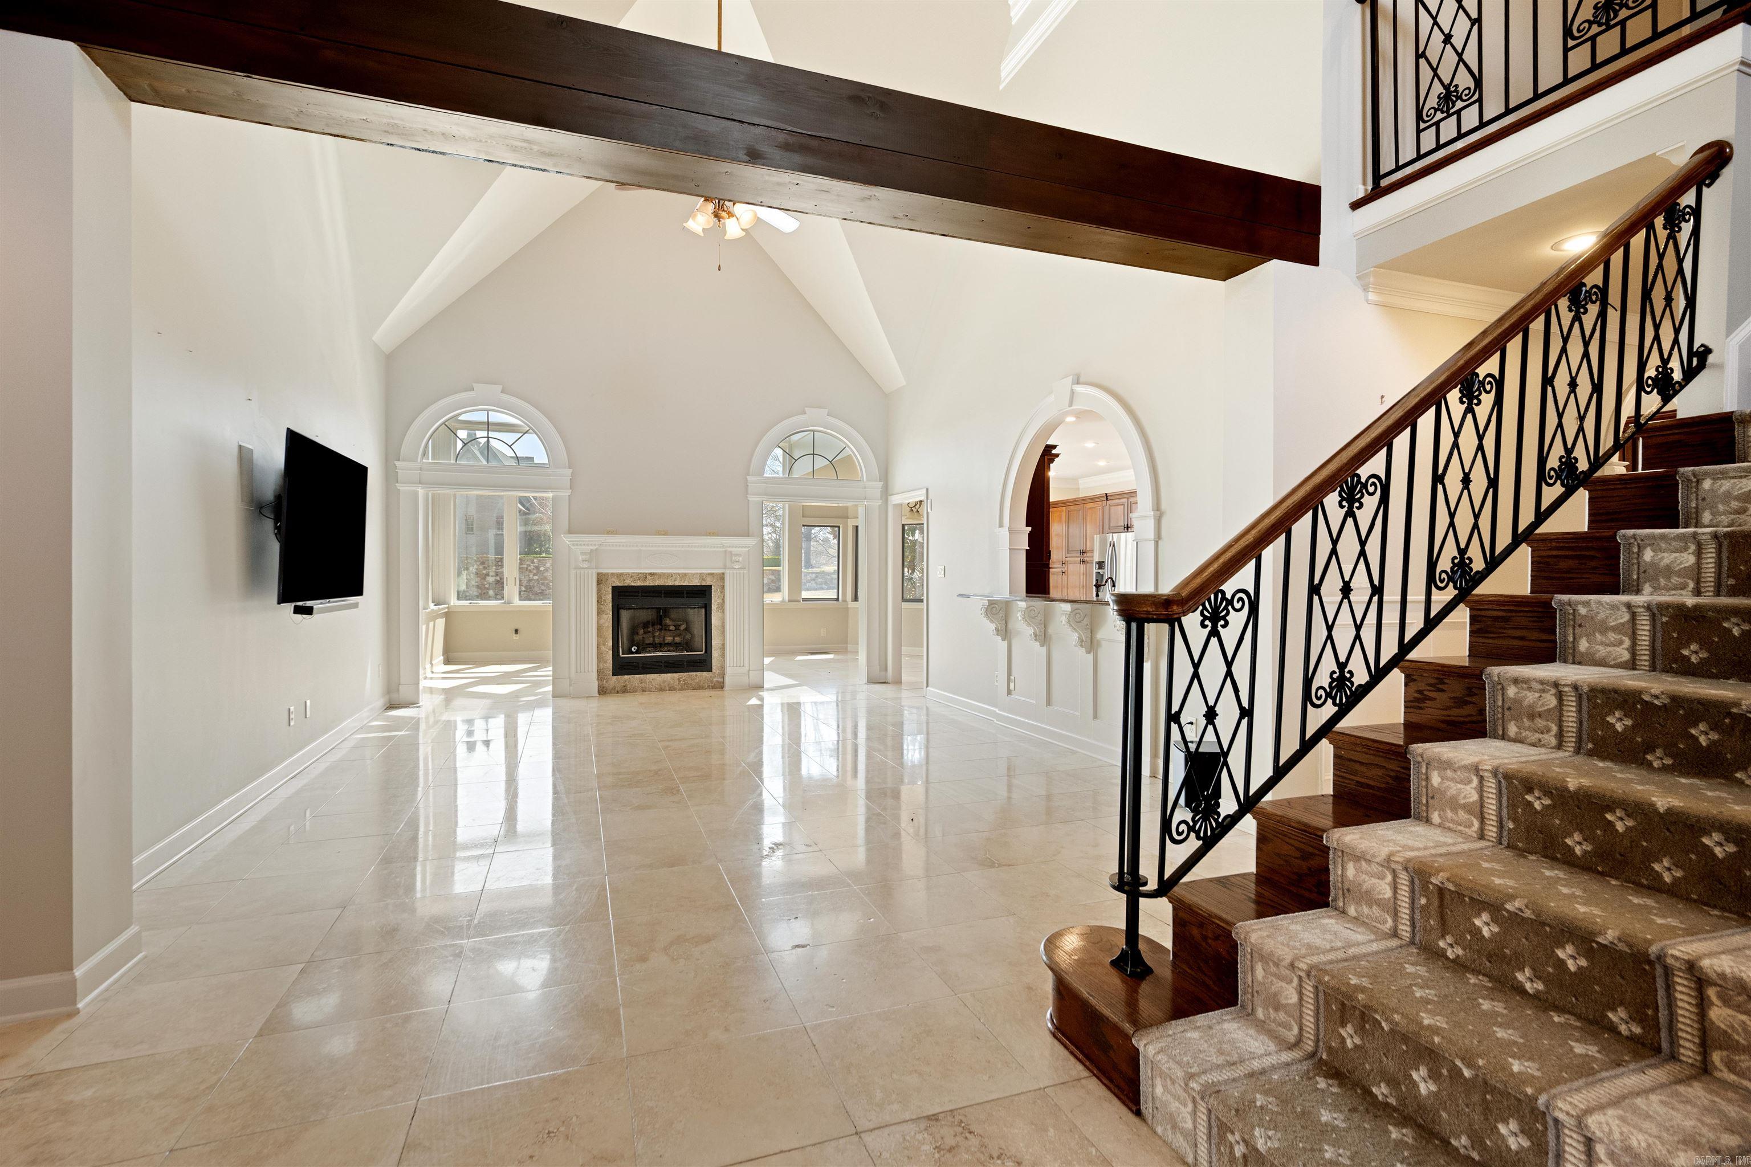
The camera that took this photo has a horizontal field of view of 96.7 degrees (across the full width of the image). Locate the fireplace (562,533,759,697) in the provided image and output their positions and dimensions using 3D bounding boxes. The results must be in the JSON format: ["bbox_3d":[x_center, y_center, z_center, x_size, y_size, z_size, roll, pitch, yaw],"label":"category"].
[{"bbox_3d":[-2.171,0.333,8.007,1.950,1.630,0.350,0,1,-21],"label":"fireplace"}]

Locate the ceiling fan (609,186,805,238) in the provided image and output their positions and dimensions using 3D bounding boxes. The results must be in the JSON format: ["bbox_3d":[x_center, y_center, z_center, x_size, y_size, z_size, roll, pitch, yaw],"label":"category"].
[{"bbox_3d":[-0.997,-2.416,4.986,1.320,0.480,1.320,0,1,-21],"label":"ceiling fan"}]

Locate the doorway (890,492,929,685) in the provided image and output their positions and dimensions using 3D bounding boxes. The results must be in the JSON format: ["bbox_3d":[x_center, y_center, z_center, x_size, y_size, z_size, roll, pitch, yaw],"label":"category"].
[{"bbox_3d":[0.404,0.088,8.410,0.160,2.130,1.000,0,1,-21],"label":"doorway"}]

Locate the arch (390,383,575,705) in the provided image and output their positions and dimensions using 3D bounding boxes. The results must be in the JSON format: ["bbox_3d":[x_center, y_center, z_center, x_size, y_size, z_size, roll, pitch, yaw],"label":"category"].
[{"bbox_3d":[-3.792,-0.389,7.625,1.540,3.070,0.240,0,1,-21],"label":"arch"}]

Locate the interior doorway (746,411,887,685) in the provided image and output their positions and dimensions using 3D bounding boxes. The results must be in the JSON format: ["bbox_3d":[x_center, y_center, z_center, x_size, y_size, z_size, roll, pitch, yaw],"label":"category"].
[{"bbox_3d":[-0.675,-0.395,8.741,1.560,3.080,0.240,0,1,-21],"label":"interior doorway"}]

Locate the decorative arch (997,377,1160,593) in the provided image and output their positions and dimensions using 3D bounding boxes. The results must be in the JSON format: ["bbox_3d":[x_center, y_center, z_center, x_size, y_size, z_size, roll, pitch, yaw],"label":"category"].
[{"bbox_3d":[1.455,-0.685,5.687,0.200,1.580,1.970,0,1,-21],"label":"decorative arch"}]

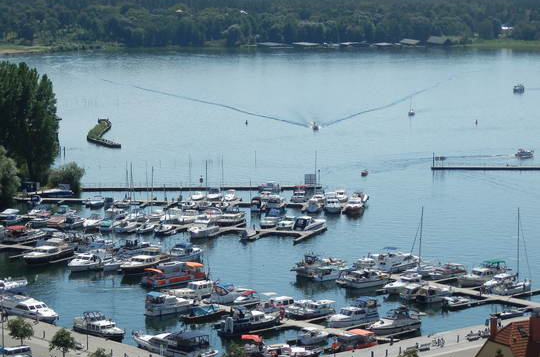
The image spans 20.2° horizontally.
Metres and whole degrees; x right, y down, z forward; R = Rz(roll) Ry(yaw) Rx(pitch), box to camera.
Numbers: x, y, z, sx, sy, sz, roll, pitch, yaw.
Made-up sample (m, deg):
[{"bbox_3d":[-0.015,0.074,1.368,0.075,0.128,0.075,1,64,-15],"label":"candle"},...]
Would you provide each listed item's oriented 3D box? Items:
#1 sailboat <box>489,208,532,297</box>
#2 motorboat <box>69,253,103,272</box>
[{"bbox_3d":[41.570,12.236,258.227,9.900,14.040,3.270,-6,9,-41],"label":"sailboat"},{"bbox_3d":[-34.800,15.596,282.746,2.750,2.600,7.700,6,10,42],"label":"motorboat"}]

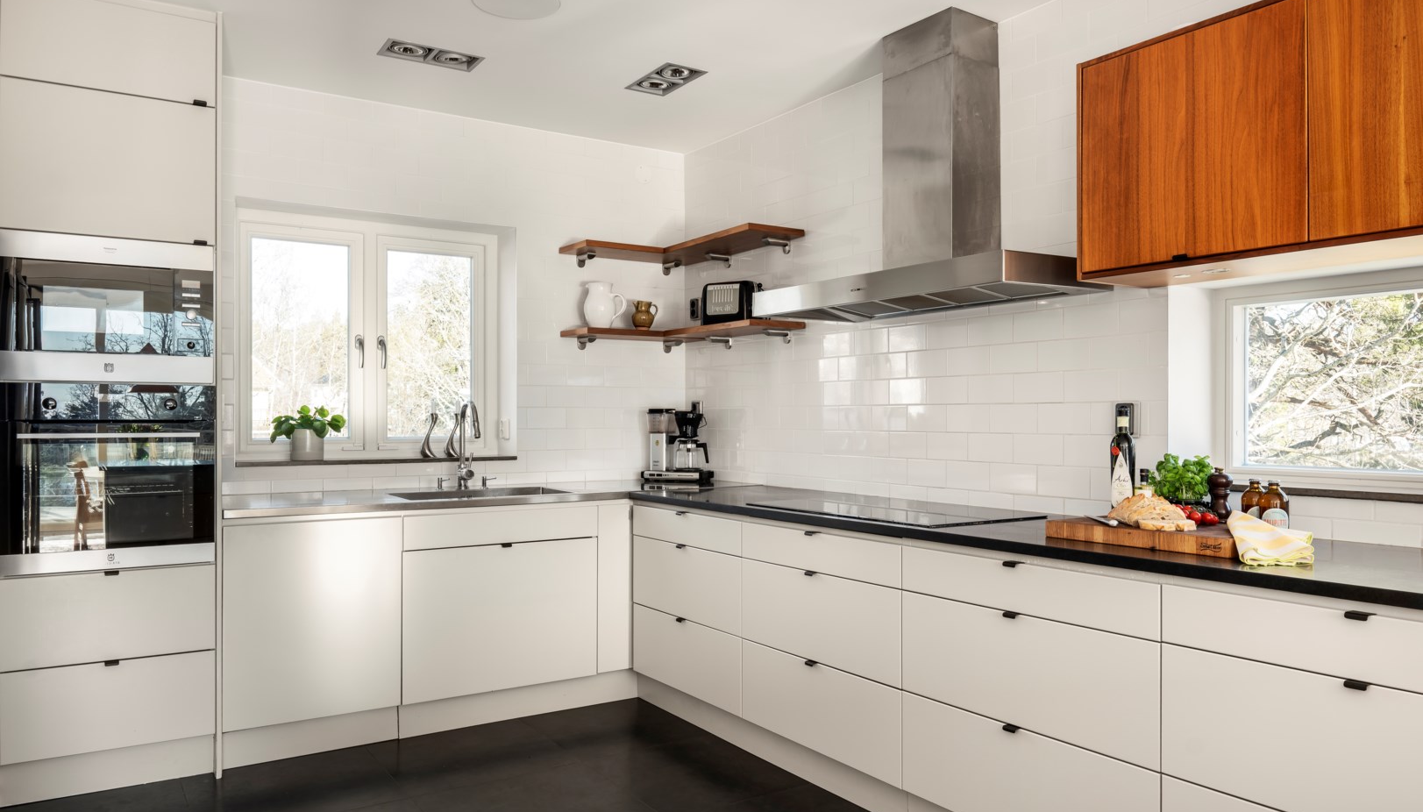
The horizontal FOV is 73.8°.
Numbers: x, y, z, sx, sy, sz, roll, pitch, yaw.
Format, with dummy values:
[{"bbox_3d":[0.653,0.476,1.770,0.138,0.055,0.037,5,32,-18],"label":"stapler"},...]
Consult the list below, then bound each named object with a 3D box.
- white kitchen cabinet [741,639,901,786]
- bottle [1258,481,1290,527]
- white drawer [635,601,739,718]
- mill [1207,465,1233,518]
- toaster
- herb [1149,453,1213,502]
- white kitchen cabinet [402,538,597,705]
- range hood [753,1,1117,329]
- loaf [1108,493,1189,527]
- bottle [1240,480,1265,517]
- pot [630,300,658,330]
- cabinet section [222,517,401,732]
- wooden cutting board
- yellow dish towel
[{"bbox_3d":[0.571,0.984,3.270,0.570,0.291,0.800,0,-1,-34],"label":"white kitchen cabinet"},{"bbox_3d":[1.388,0.264,2.341,0.073,0.157,0.073,0,-1,-34],"label":"bottle"},{"bbox_3d":[0.123,0.992,3.930,0.570,0.291,0.800,0,-1,-34],"label":"white drawer"},{"bbox_3d":[1.290,0.227,2.404,0.064,0.141,0.064,1,-1,-34],"label":"mill"},{"bbox_3d":[0.085,-0.463,4.387,0.235,0.200,0.160,0,-1,29],"label":"toaster"},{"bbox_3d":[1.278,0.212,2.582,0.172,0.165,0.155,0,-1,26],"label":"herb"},{"bbox_3d":[-0.965,0.846,4.007,0.822,0.574,0.500,1,-1,-34],"label":"white kitchen cabinet"},{"bbox_3d":[0.704,-0.842,3.287,0.524,0.991,1.170,0,-1,-34],"label":"range hood"},{"bbox_3d":[1.122,0.263,2.436,0.145,0.073,0.200,0,-1,9],"label":"loaf"},{"bbox_3d":[1.381,0.264,2.410,0.071,0.157,0.071,0,-1,11],"label":"bottle"},{"bbox_3d":[-0.328,-0.438,4.665,0.137,0.159,0.112,0,-1,-18],"label":"pot"},{"bbox_3d":[-1.568,0.770,3.629,0.600,0.700,0.580,1,-1,-33],"label":"cabinet section"},{"bbox_3d":[1.144,0.319,2.374,0.340,0.044,0.463,1,-1,-36],"label":"wooden cutting board"},{"bbox_3d":[1.276,0.297,2.146,0.185,0.086,0.230,-1,-1,31],"label":"yellow dish towel"}]

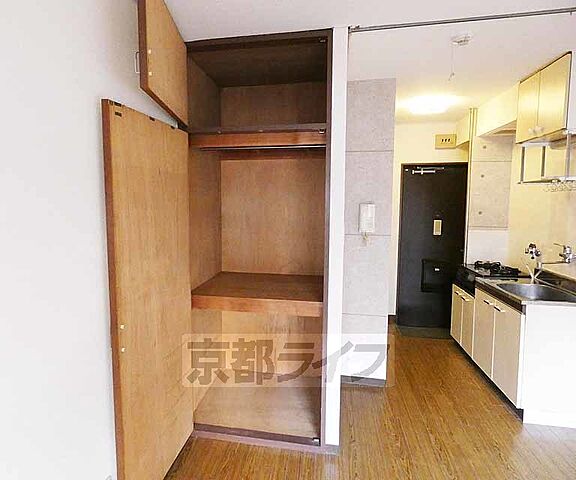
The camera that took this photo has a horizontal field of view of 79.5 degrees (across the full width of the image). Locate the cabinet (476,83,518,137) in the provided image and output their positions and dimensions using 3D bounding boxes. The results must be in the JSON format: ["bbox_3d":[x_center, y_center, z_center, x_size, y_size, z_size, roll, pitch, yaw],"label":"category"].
[{"bbox_3d":[1.965,-1.093,2.973,0.340,0.265,0.810,1,5,9],"label":"cabinet"}]

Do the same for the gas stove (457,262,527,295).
[{"bbox_3d":[1.899,0.359,3.265,0.466,0.252,0.525,0,6,7],"label":"gas stove"}]

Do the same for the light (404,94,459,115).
[{"bbox_3d":[1.307,-1.213,3.145,0.443,0.103,0.443,0,6,7],"label":"light"}]

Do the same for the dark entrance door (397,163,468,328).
[{"bbox_3d":[1.726,0.090,4.153,0.757,1.983,0.072,0,6,7],"label":"dark entrance door"}]

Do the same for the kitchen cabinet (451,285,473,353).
[{"bbox_3d":[1.924,0.792,3.308,0.512,0.618,0.525,0,6,7],"label":"kitchen cabinet"}]

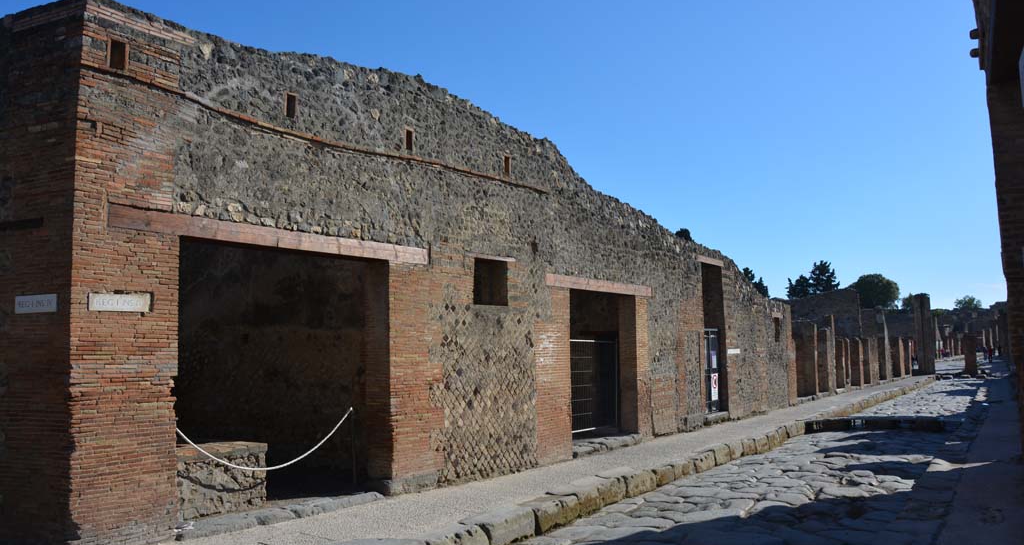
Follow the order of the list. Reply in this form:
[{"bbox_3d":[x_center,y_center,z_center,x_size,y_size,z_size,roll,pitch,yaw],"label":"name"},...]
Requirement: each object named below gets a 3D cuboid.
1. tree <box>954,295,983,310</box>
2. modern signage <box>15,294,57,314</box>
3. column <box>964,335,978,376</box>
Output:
[{"bbox_3d":[77.321,8.128,129.647,4.400,8.000,4.400,-4,-6,30],"label":"tree"},{"bbox_3d":[-3.770,0.251,6.089,0.508,0.142,0.030,-3,-5,24],"label":"modern signage"},{"bbox_3d":[34.622,6.267,58.000,0.850,3.050,0.850,-4,-6,34],"label":"column"}]

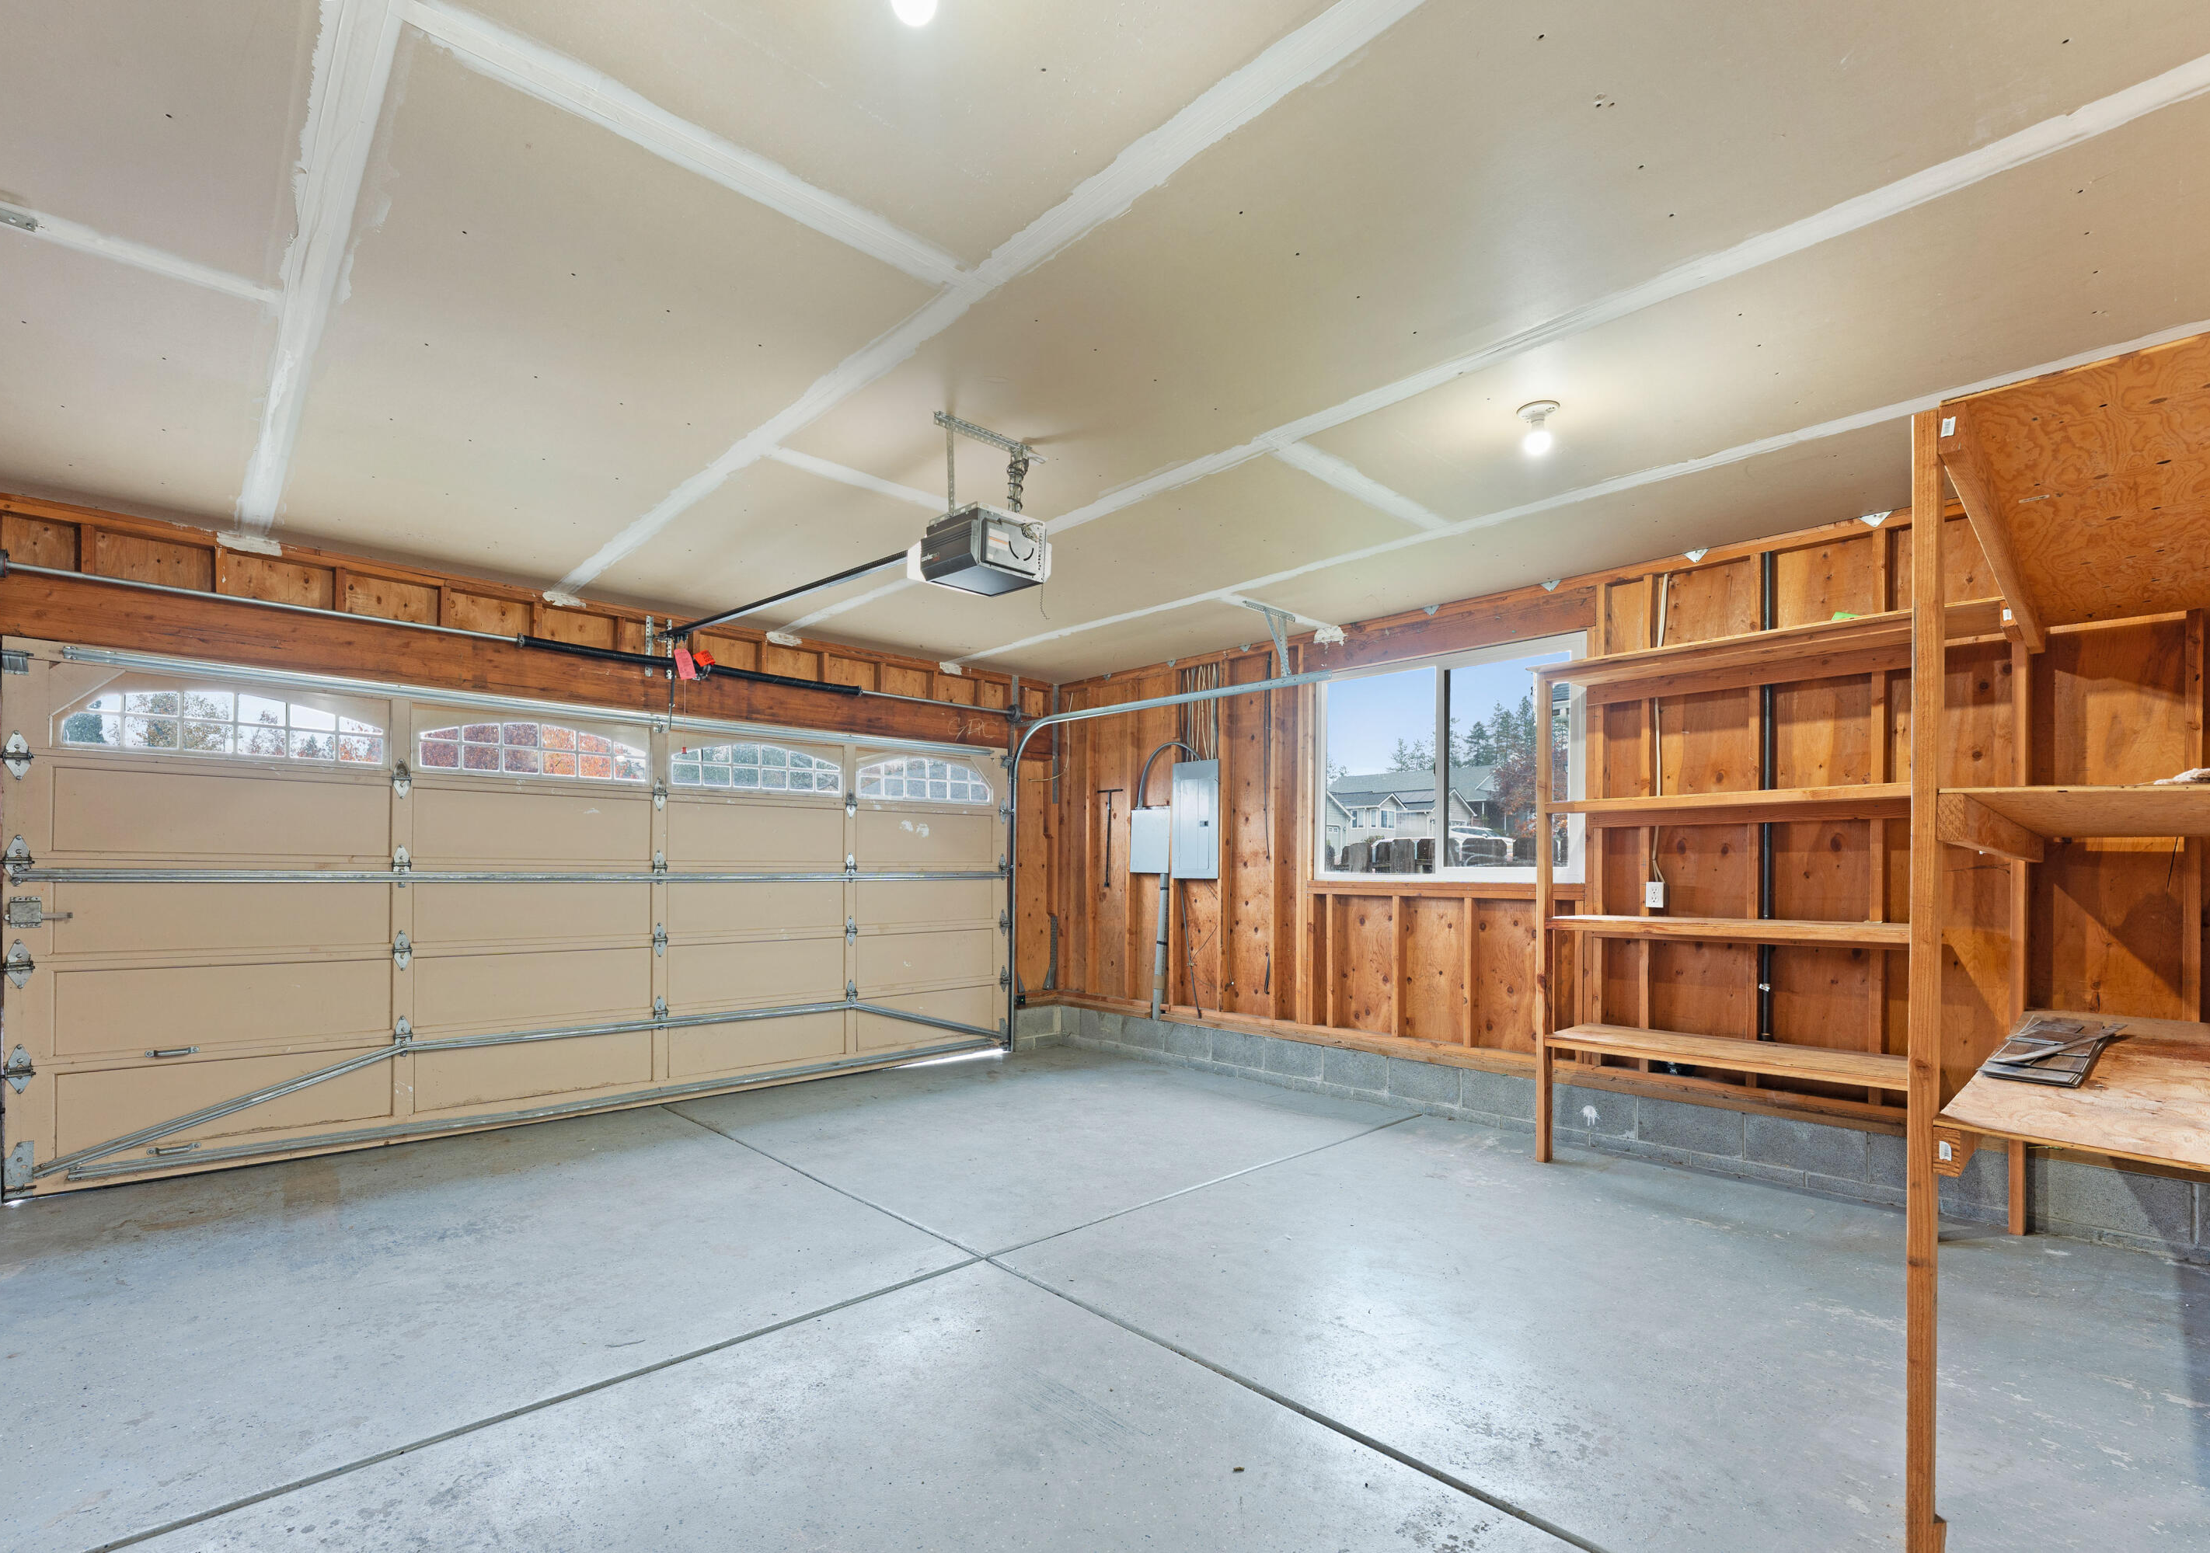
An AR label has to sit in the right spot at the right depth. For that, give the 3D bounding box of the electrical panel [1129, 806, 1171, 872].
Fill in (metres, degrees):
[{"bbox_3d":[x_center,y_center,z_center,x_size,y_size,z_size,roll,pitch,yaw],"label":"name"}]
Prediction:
[{"bbox_3d":[0.347,0.454,6.326,0.100,0.429,0.344,5,-7,-43],"label":"electrical panel"}]

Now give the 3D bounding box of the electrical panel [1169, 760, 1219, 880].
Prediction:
[{"bbox_3d":[0.636,0.298,6.046,0.100,0.746,0.379,5,-7,-43],"label":"electrical panel"}]

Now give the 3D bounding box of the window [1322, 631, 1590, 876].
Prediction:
[{"bbox_3d":[1.809,-0.033,4.925,0.100,1.182,1.498,5,-7,-43],"label":"window"}]

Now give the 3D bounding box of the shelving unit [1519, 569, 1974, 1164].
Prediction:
[{"bbox_3d":[2.563,0.573,3.647,0.410,2.180,1.540,5,-7,-43],"label":"shelving unit"}]

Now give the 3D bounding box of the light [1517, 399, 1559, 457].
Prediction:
[{"bbox_3d":[1.362,-1.078,2.847,0.120,0.140,0.120,5,-7,-43],"label":"light"}]

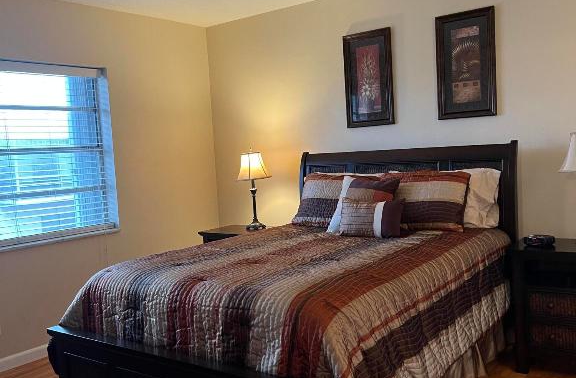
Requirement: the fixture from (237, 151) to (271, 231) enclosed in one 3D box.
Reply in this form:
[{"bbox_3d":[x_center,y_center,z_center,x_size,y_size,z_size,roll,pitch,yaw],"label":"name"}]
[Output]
[{"bbox_3d":[-0.278,0.006,4.656,0.265,0.635,0.265,0,5,37],"label":"fixture"}]

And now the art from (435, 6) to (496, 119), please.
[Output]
[{"bbox_3d":[1.155,-0.803,3.748,0.378,0.678,0.030,0,5,37],"label":"art"}]

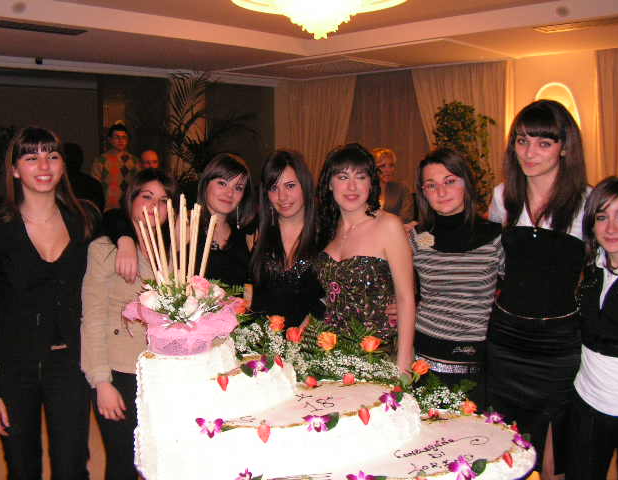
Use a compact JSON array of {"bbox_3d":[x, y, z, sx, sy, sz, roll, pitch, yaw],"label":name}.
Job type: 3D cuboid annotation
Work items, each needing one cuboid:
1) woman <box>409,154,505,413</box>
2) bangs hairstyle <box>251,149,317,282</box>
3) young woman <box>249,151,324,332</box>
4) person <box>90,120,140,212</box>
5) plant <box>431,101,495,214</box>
[{"bbox_3d":[0.490,0.494,2.330,0.460,1.613,0.300,1,8,11],"label":"woman"},{"bbox_3d":[-0.081,-0.085,2.391,0.235,0.475,0.240,1,8,9],"label":"bangs hairstyle"},{"bbox_3d":[-0.068,0.481,2.469,0.460,1.612,0.320,0,8,5],"label":"young woman"},{"bbox_3d":[-1.635,-0.087,5.841,0.500,1.844,0.320,-2,8,-11],"label":"person"},{"bbox_3d":[1.377,-0.233,6.027,0.620,2.022,0.600,-1,8,0],"label":"plant"}]

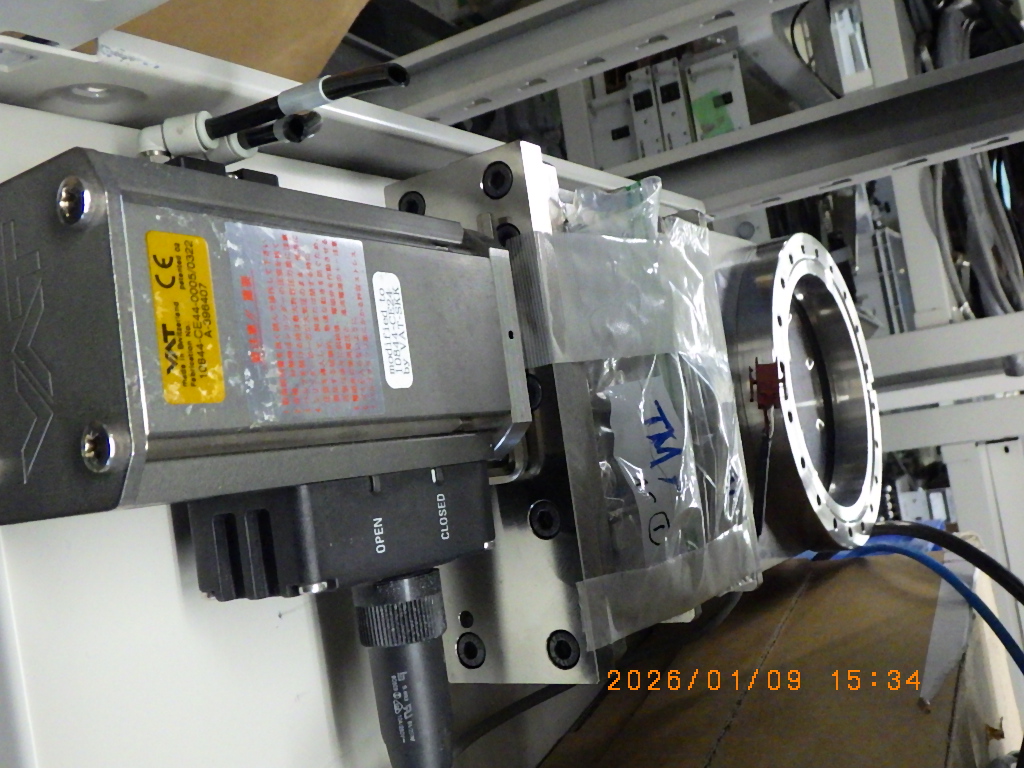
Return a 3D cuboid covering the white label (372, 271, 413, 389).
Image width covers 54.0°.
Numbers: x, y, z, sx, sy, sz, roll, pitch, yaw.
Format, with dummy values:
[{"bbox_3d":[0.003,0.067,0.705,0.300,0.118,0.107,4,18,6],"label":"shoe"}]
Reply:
[{"bbox_3d":[-0.040,-0.018,0.340,0.013,0.001,0.040,-1,82,-56],"label":"white label"}]

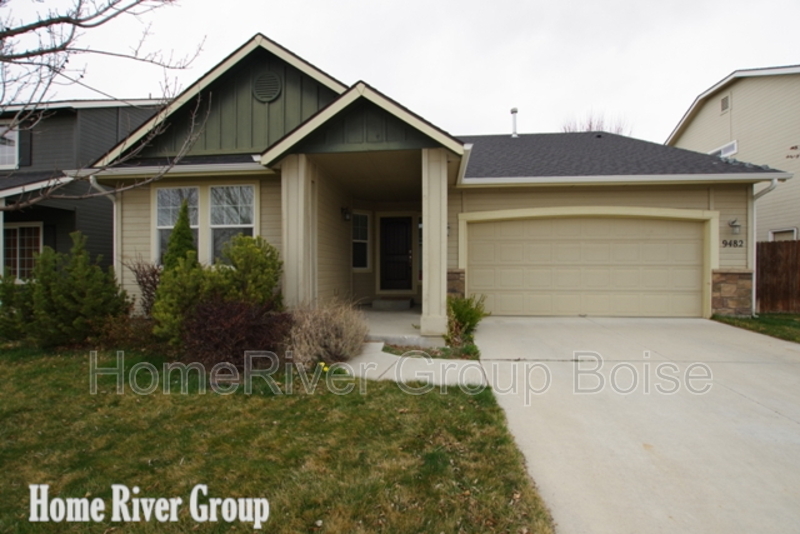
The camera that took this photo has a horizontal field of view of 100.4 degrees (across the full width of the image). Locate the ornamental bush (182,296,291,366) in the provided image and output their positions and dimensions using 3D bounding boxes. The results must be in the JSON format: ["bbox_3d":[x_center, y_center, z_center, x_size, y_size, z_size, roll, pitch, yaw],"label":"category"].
[{"bbox_3d":[-2.400,0.850,4.920,1.430,0.830,1.220,0,0,5],"label":"ornamental bush"}]

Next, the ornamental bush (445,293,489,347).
[{"bbox_3d":[1.080,0.840,5.250,0.680,0.780,0.630,0,0,5],"label":"ornamental bush"}]

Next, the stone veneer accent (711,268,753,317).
[{"bbox_3d":[6.650,0.515,6.720,0.760,0.960,0.150,0,0,5],"label":"stone veneer accent"}]

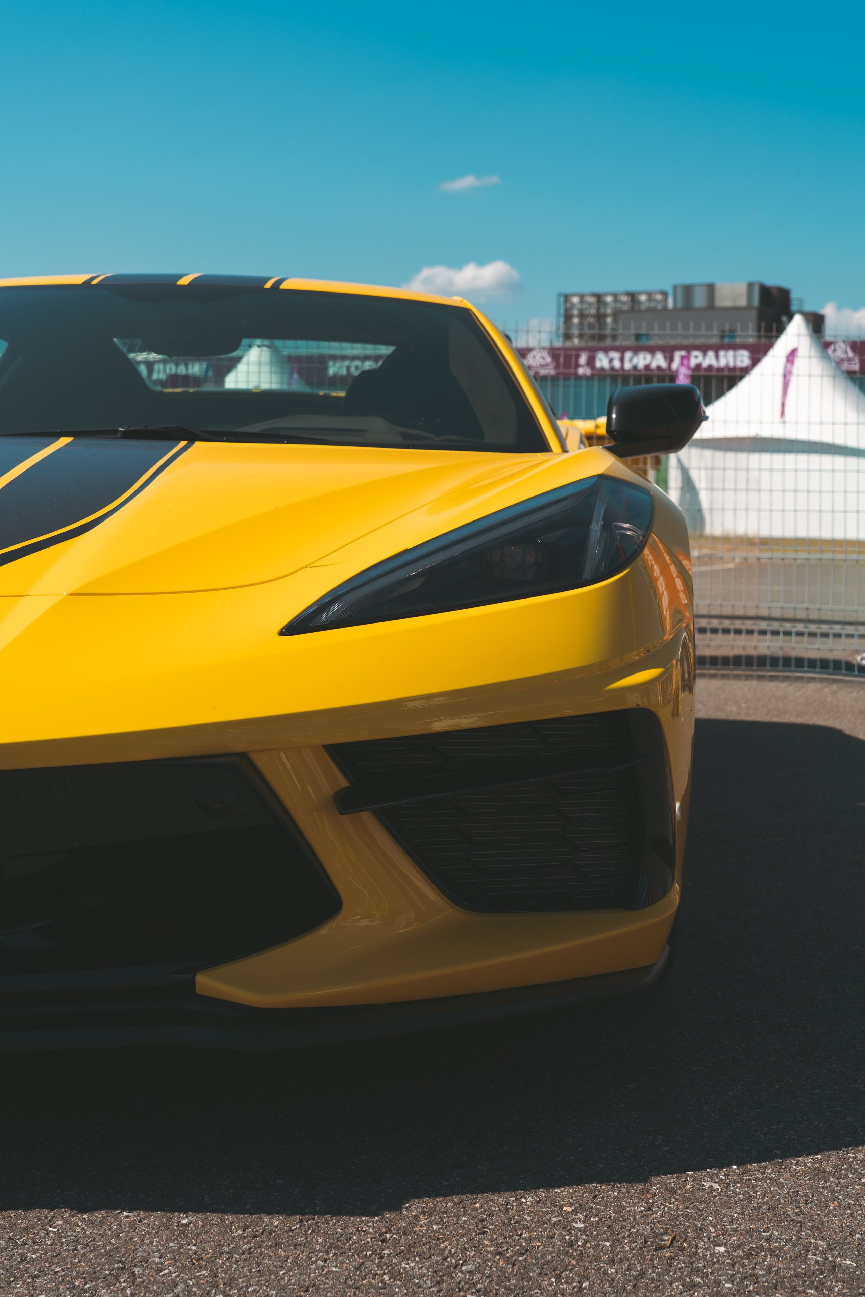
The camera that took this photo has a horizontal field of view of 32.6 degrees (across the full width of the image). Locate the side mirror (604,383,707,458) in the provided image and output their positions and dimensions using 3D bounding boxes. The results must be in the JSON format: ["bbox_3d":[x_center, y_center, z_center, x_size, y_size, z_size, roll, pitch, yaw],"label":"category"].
[{"bbox_3d":[0.443,-0.446,2.923,0.215,0.147,0.150,1,5,2],"label":"side mirror"}]

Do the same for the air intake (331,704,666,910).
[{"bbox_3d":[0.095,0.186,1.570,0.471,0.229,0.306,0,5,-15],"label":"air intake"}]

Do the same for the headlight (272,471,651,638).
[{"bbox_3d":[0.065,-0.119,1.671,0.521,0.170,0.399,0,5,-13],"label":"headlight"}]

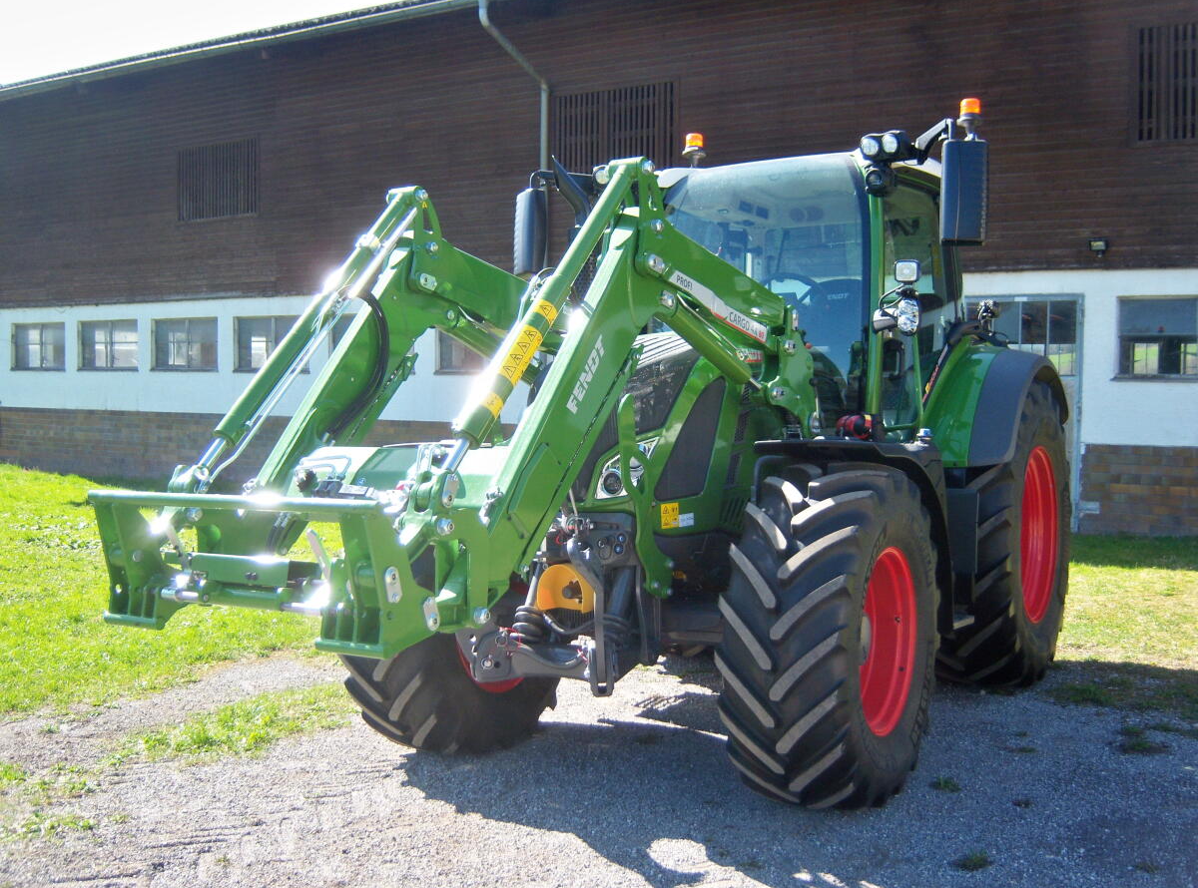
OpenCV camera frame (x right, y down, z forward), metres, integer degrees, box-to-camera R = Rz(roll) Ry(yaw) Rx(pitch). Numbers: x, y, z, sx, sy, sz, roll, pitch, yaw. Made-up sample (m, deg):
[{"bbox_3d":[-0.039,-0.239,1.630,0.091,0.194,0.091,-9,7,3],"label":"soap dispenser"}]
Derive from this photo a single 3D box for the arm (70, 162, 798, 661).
[{"bbox_3d":[-0.304,-0.261,4.750,1.220,1.580,2.920,1,3,32],"label":"arm"}]

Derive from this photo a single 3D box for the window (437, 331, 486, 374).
[{"bbox_3d":[-1.769,-1.555,19.224,1.840,0.992,0.120,3,3,32],"label":"window"}]

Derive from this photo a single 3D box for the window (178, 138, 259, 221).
[{"bbox_3d":[-6.400,-4.411,20.908,1.950,1.280,0.100,2,4,31],"label":"window"}]

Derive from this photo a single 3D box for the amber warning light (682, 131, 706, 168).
[{"bbox_3d":[0.543,-1.675,7.100,0.135,0.200,0.135,-1,3,0],"label":"amber warning light"}]

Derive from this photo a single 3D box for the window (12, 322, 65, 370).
[{"bbox_3d":[-11.342,-1.970,25.319,1.801,0.959,0.120,3,3,32],"label":"window"}]

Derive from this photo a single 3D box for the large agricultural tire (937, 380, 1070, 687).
[{"bbox_3d":[2.326,0.490,7.359,0.650,1.770,1.790,1,3,31],"label":"large agricultural tire"}]

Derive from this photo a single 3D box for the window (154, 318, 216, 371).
[{"bbox_3d":[-7.138,-1.716,21.519,1.660,0.900,0.120,2,4,31],"label":"window"}]

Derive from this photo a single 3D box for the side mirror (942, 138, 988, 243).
[{"bbox_3d":[1.630,-1.130,5.570,0.200,0.465,0.110,1,2,18],"label":"side mirror"}]

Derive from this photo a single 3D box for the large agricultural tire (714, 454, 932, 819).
[{"bbox_3d":[0.956,0.753,5.012,0.490,1.350,1.350,3,3,32],"label":"large agricultural tire"}]

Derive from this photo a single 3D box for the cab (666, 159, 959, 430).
[{"bbox_3d":[1.090,-0.761,7.160,1.600,1.650,1.700,1,3,31],"label":"cab"}]

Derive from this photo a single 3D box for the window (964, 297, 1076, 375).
[{"bbox_3d":[5.044,-1.270,14.874,1.322,0.918,0.100,3,3,32],"label":"window"}]

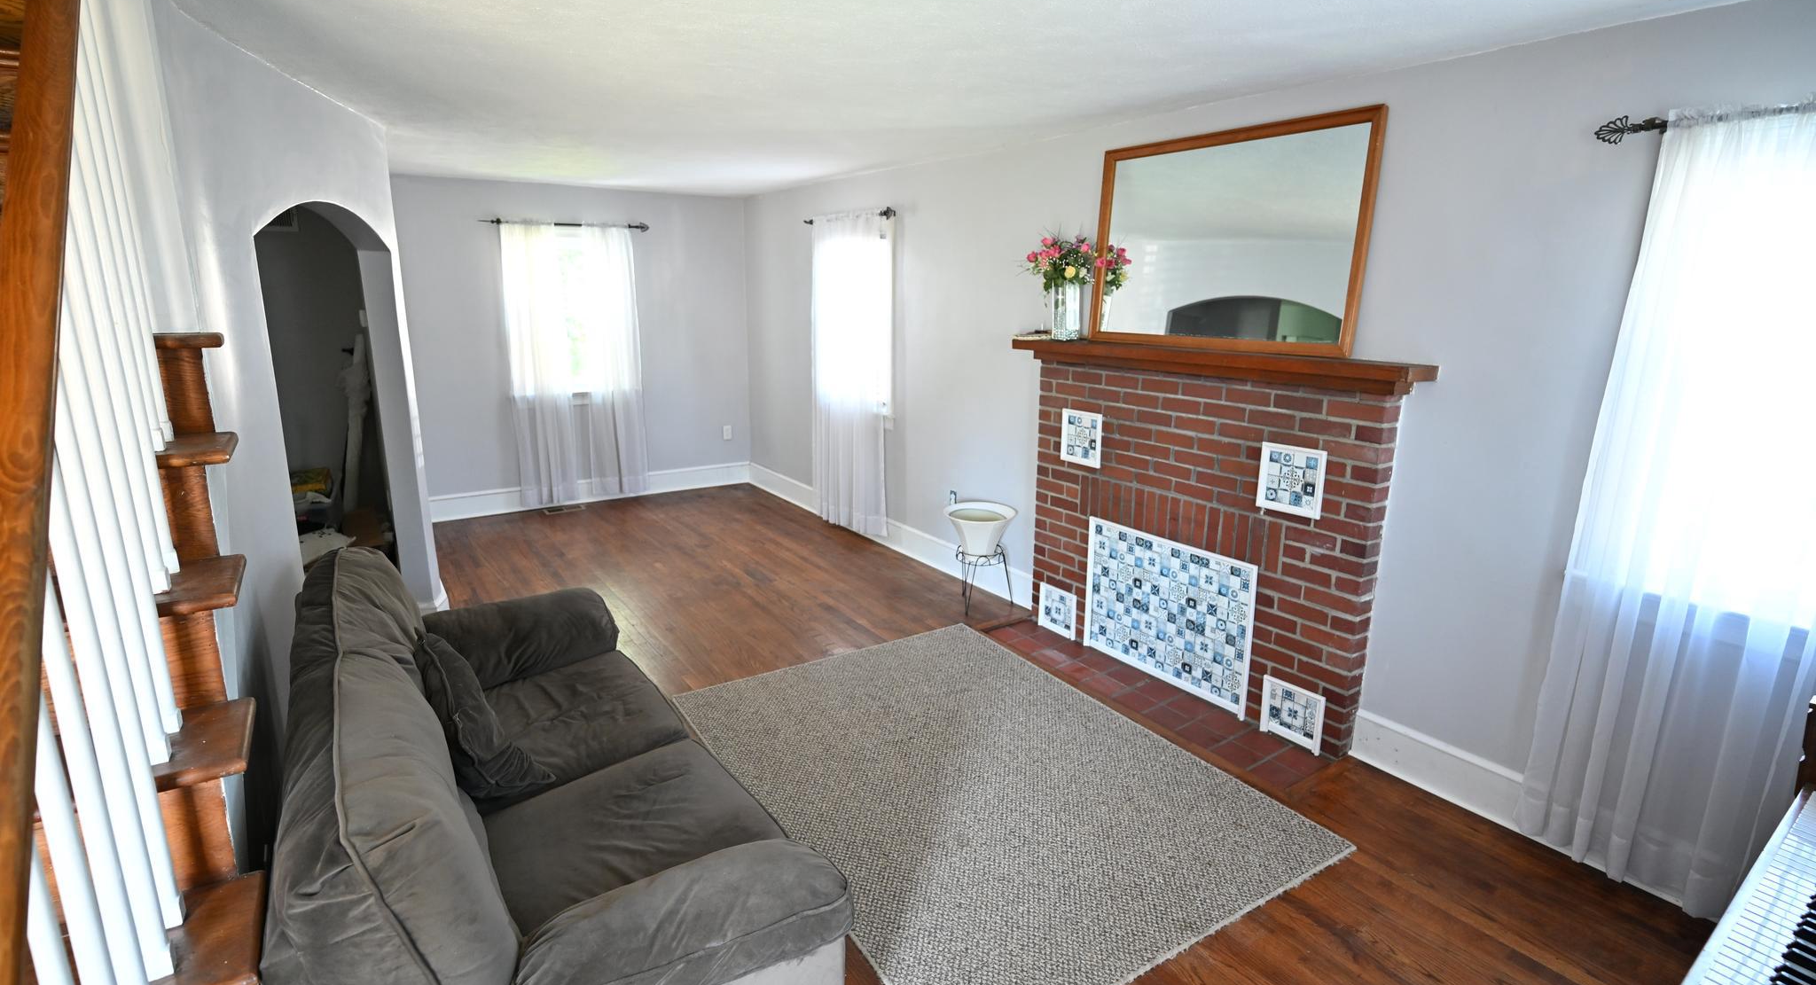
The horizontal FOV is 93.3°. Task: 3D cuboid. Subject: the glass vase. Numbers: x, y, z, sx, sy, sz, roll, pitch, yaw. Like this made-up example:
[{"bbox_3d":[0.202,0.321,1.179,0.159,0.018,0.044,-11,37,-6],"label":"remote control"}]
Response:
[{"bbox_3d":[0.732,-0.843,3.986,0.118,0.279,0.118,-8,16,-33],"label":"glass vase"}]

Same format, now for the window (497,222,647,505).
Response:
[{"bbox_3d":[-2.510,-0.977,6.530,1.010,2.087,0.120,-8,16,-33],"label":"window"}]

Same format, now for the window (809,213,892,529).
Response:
[{"bbox_3d":[-0.394,-0.789,5.794,0.100,2.066,1.010,-8,16,-33],"label":"window"}]

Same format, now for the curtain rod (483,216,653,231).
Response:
[{"bbox_3d":[-2.488,-1.966,6.275,1.197,0.065,0.090,-8,16,-33],"label":"curtain rod"}]

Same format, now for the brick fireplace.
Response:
[{"bbox_3d":[1.114,0.121,3.657,0.199,1.441,1.874,-8,16,-33],"label":"brick fireplace"}]

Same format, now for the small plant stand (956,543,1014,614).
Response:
[{"bbox_3d":[0.397,0.455,4.646,0.295,0.327,0.280,0,13,0],"label":"small plant stand"}]

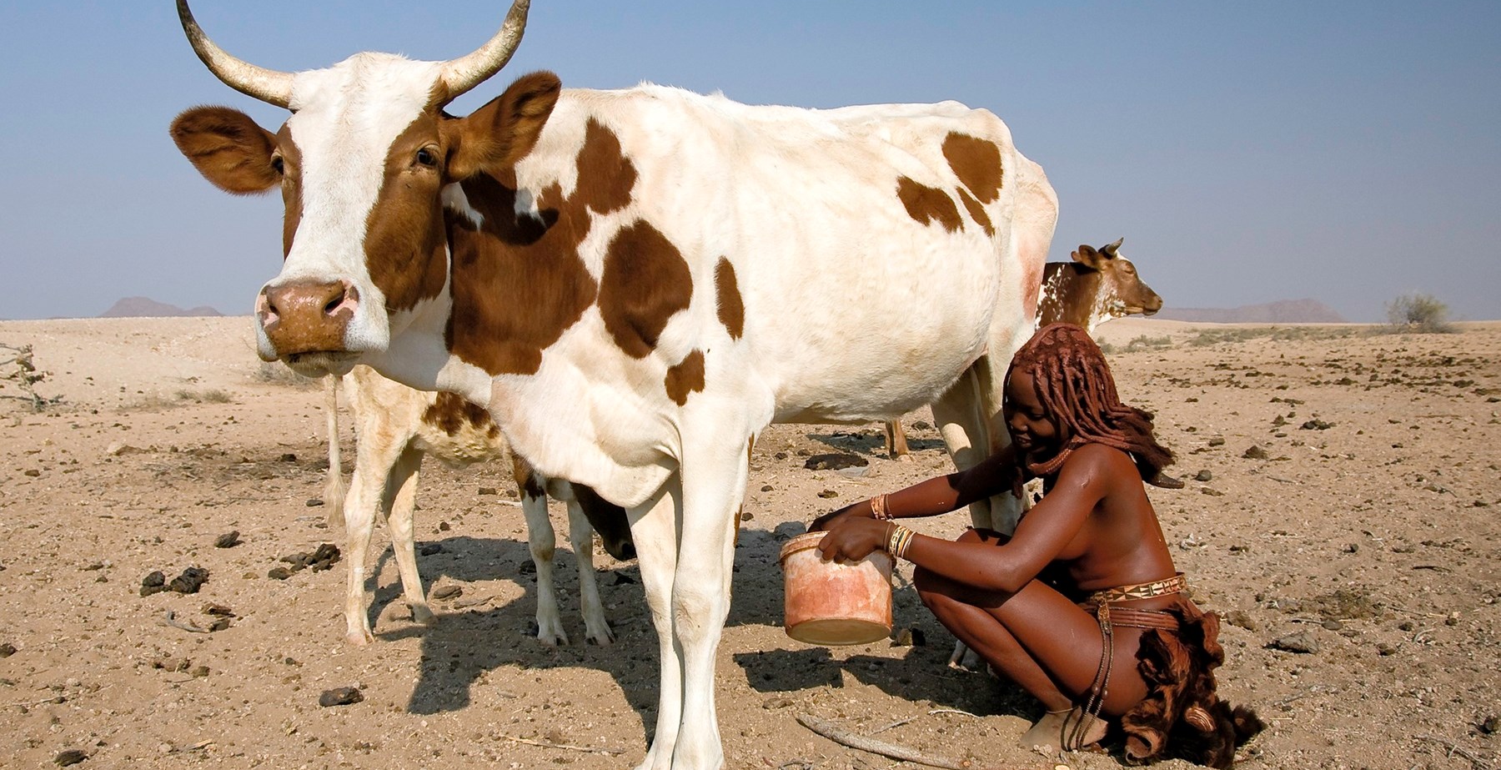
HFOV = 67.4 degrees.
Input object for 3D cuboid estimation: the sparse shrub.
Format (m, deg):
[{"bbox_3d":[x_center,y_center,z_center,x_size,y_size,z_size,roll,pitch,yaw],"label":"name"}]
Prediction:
[{"bbox_3d":[33.946,-3.597,57.000,3.400,2.000,3.100,0,3,0],"label":"sparse shrub"}]

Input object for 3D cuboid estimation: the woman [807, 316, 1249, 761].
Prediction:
[{"bbox_3d":[0.610,0.309,2.444,0.920,0.900,0.500,1,3,9],"label":"woman"}]

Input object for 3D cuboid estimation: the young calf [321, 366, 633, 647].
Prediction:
[{"bbox_3d":[-0.755,0.288,3.145,0.880,0.860,0.300,1,3,10],"label":"young calf"}]

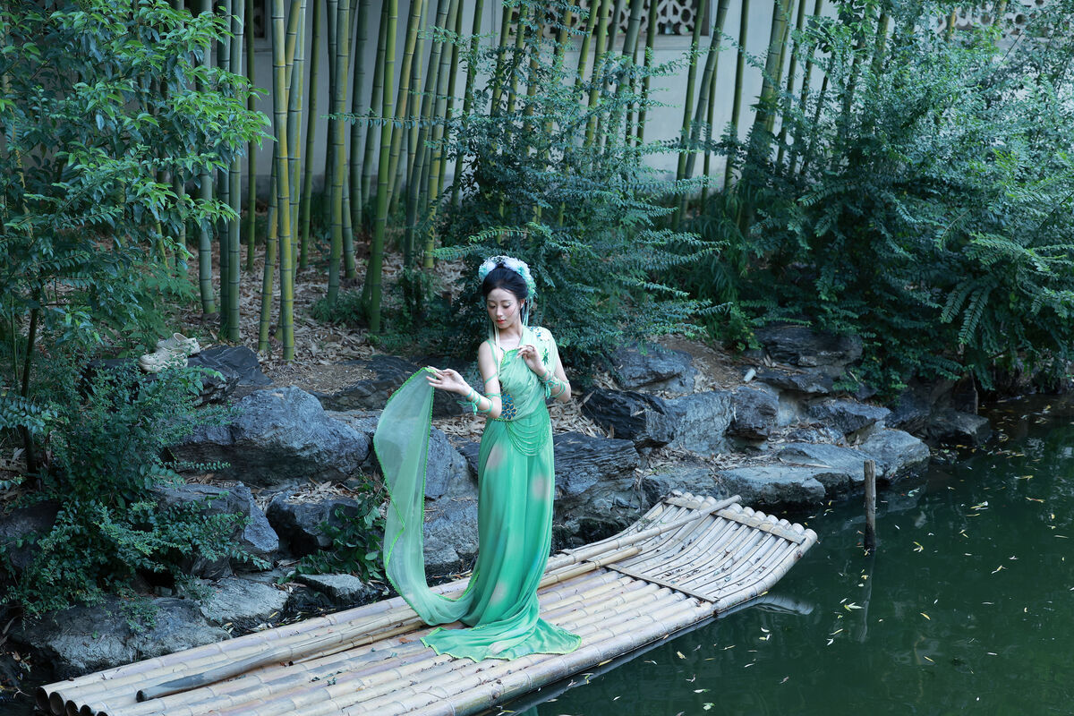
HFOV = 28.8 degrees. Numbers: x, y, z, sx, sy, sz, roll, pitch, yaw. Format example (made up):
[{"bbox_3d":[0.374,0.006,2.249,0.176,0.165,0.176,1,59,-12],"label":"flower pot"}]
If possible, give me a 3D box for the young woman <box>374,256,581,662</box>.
[{"bbox_3d":[-0.250,0.390,8.940,0.920,1.660,0.640,3,12,15],"label":"young woman"}]

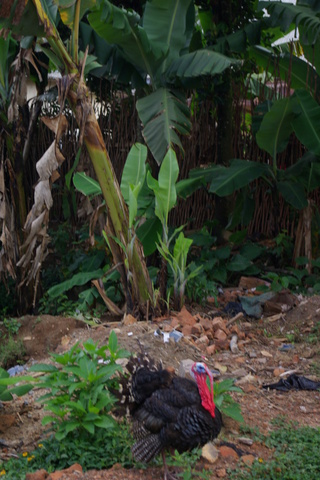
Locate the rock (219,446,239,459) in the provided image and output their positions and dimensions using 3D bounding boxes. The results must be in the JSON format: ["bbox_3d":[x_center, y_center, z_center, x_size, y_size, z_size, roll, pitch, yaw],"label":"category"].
[{"bbox_3d":[0.404,1.247,6.400,0.118,0.078,0.100,0,3,0],"label":"rock"}]

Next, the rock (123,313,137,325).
[{"bbox_3d":[-0.312,0.804,11.200,0.139,0.113,0.127,0,2,0],"label":"rock"}]

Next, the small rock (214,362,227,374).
[{"bbox_3d":[0.548,1.164,9.900,0.105,0.100,0.103,0,2,0],"label":"small rock"}]

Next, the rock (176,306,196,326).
[{"bbox_3d":[0.245,0.707,10.100,0.178,0.175,0.140,0,3,0],"label":"rock"}]

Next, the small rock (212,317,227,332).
[{"bbox_3d":[0.542,0.769,9.950,0.128,0.135,0.120,0,3,0],"label":"small rock"}]

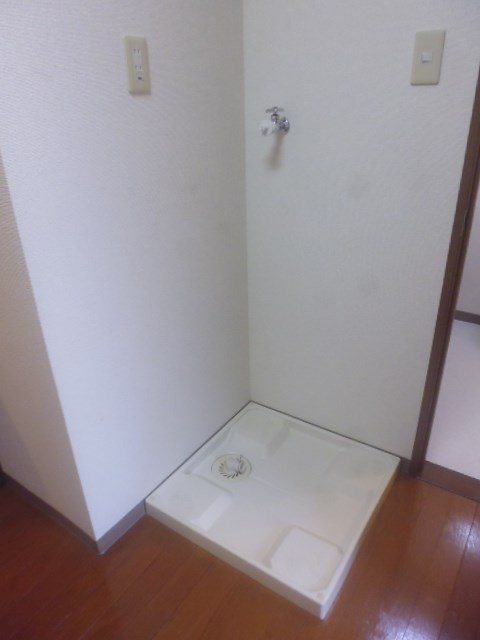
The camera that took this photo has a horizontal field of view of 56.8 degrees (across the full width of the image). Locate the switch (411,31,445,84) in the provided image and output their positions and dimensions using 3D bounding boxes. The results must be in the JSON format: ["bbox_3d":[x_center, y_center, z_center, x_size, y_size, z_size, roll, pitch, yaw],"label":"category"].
[{"bbox_3d":[0.457,-0.637,1.083,0.068,0.116,0.012,15,31,32],"label":"switch"}]

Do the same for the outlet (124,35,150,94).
[{"bbox_3d":[-0.235,-0.600,1.051,0.012,0.116,0.068,15,31,32],"label":"outlet"}]

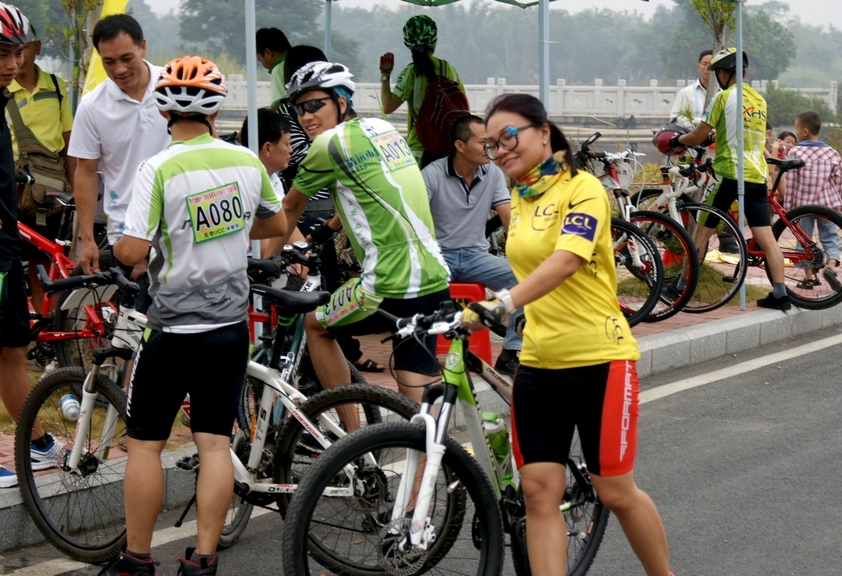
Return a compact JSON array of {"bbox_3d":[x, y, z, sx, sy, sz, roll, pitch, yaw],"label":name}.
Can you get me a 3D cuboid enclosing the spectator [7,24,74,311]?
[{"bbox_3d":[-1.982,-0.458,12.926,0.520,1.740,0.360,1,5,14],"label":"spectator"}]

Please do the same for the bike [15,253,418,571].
[{"bbox_3d":[-0.641,0.454,8.530,1.670,1.020,0.620,1,5,19],"label":"bike"}]

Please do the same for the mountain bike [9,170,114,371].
[{"bbox_3d":[-1.879,-0.048,12.288,1.740,1.030,0.630,4,6,39],"label":"mountain bike"}]

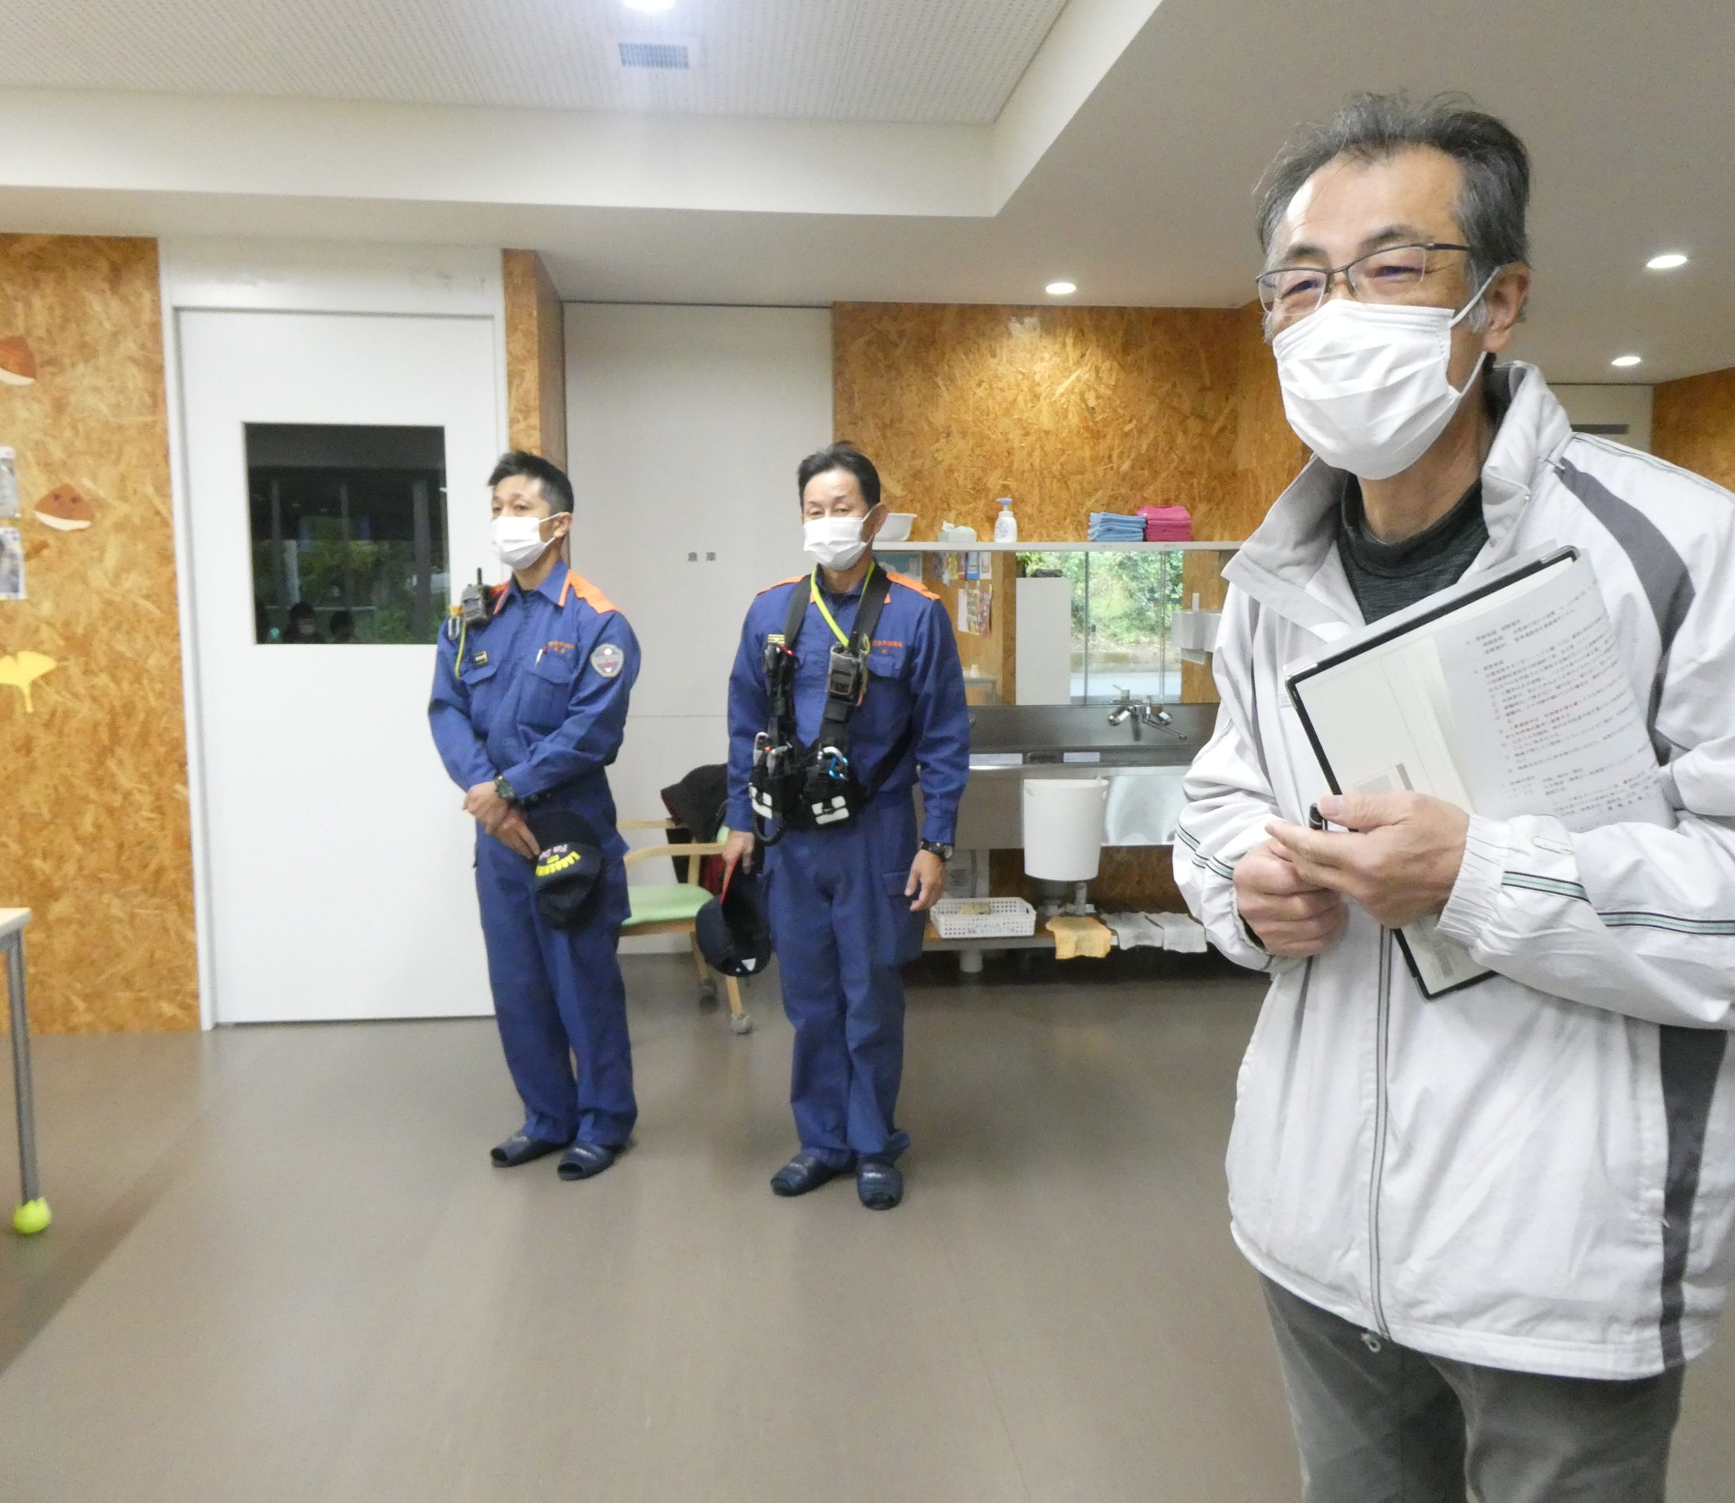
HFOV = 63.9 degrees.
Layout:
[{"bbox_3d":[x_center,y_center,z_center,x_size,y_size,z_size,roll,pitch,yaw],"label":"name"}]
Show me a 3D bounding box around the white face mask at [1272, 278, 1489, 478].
[{"bbox_3d":[0.382,-0.277,1.050,0.120,0.130,0.145,-10,11,-42],"label":"white face mask"}]

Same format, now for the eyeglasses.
[{"bbox_3d":[0.394,-0.348,1.064,0.140,0.047,0.140,-9,10,-41],"label":"eyeglasses"}]

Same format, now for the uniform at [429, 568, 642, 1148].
[{"bbox_3d":[-0.805,0.274,3.420,0.510,1.410,0.360,3,7,31],"label":"uniform"}]

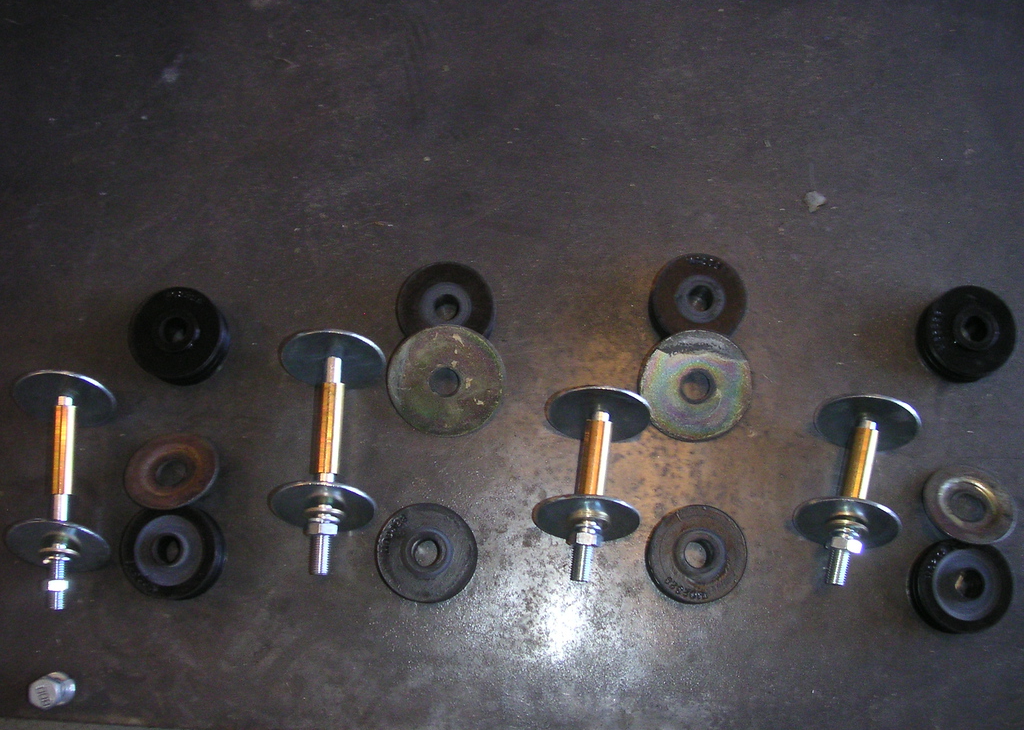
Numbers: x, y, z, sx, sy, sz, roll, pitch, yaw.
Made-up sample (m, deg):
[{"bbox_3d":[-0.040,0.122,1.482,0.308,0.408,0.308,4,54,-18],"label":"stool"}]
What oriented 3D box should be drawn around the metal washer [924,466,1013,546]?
[{"bbox_3d":[0.252,0.076,0.602,0.050,0.006,0.050,0,51,-4],"label":"metal washer"}]

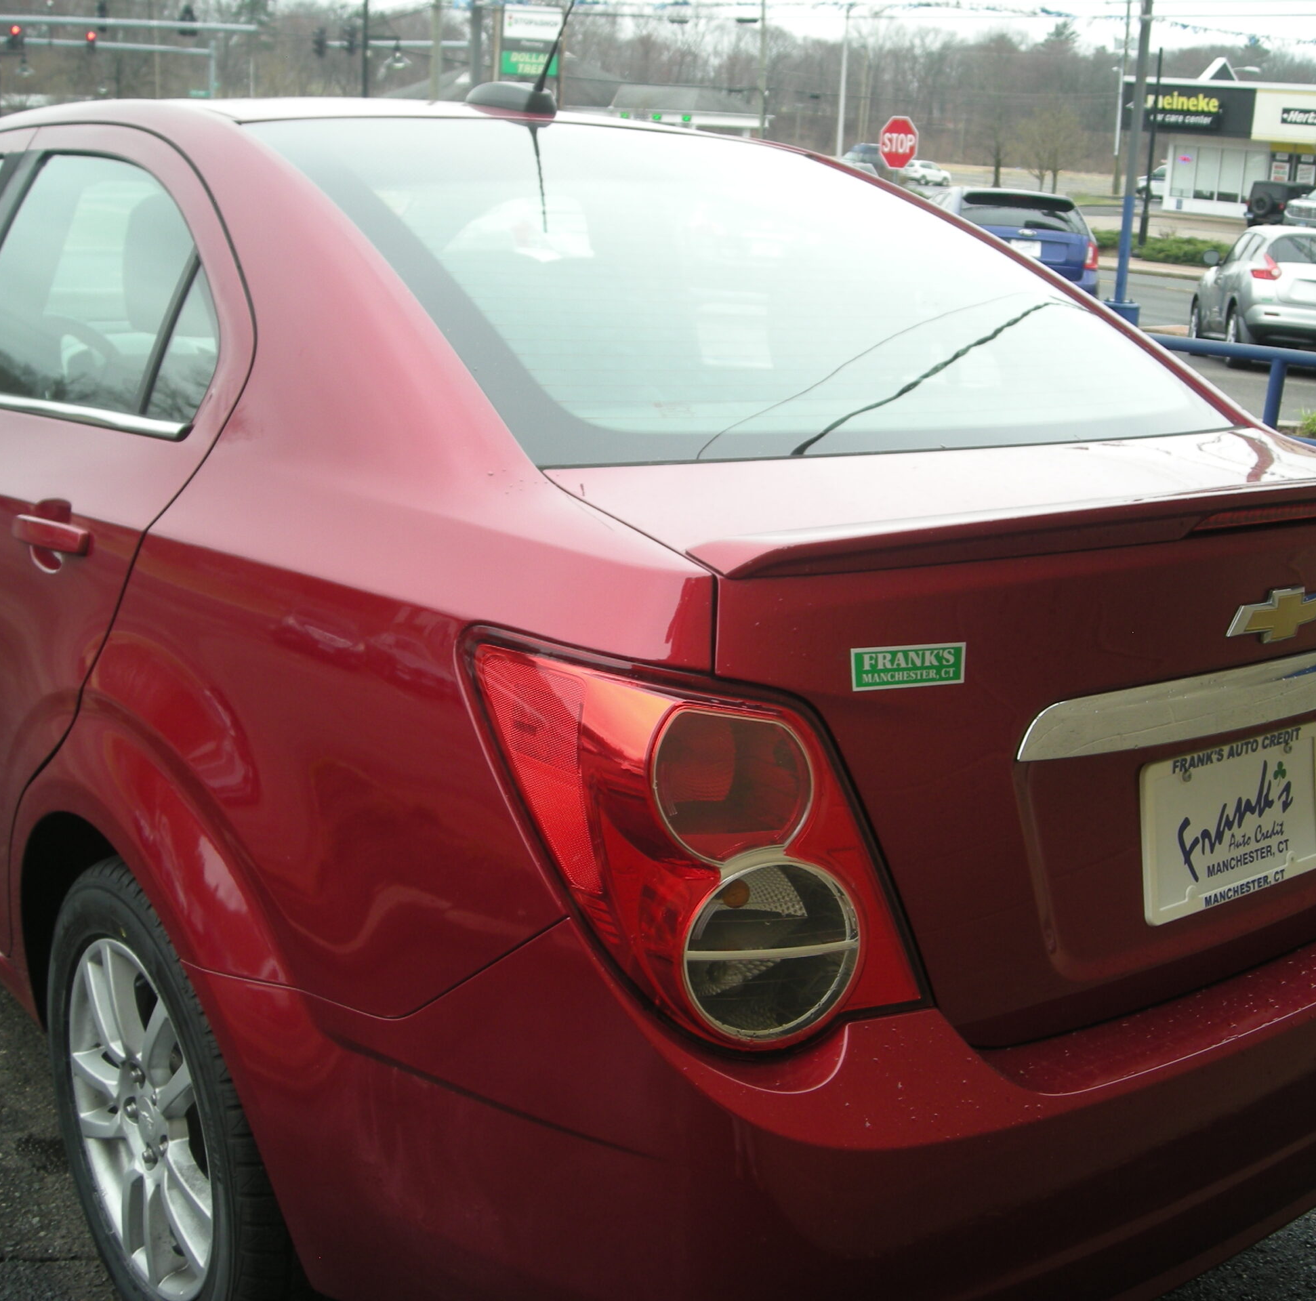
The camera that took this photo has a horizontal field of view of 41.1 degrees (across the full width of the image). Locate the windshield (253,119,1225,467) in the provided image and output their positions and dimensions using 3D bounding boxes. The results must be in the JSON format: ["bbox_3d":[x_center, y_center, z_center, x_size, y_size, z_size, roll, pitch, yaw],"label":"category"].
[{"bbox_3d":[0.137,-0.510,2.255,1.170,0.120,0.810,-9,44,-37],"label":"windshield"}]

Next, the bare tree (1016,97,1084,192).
[{"bbox_3d":[22.369,-28.860,100.000,3.650,5.250,3.500,4,13,11],"label":"bare tree"}]

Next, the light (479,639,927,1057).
[{"bbox_3d":[0.051,0.159,1.485,0.369,0.329,0.186,-5,15,-27],"label":"light"}]

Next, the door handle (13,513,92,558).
[{"bbox_3d":[-0.685,-0.135,1.989,0.045,0.035,0.190,-9,16,-37],"label":"door handle"}]

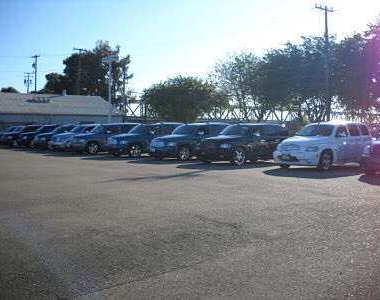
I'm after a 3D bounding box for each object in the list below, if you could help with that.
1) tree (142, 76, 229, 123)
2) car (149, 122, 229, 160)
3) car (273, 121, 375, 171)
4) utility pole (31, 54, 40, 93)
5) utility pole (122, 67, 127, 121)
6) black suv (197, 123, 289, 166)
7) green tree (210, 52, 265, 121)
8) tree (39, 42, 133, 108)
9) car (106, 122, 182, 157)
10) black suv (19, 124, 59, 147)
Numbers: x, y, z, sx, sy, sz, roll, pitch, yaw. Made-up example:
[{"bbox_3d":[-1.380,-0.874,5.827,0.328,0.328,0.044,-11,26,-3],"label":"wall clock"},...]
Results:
[{"bbox_3d":[-0.406,-4.035,43.175,8.300,6.340,7.800,-1,3,0],"label":"tree"},{"bbox_3d":[0.155,-0.449,20.352,1.770,1.620,4.480,3,4,43],"label":"car"},{"bbox_3d":[4.960,-0.236,16.072,4.480,1.630,1.780,-3,4,-40],"label":"car"},{"bbox_3d":[-23.205,-8.253,66.654,0.600,12.360,1.500,-2,4,-38],"label":"utility pole"},{"bbox_3d":[-9.299,-6.937,63.279,0.350,10.100,0.350,-1,3,-8],"label":"utility pole"},{"bbox_3d":[2.233,-0.315,17.787,1.770,1.620,4.480,3,4,43],"label":"black suv"},{"bbox_3d":[5.167,-5.423,44.776,6.000,8.950,5.600,0,3,7],"label":"green tree"},{"bbox_3d":[-16.822,-9.849,71.577,14.300,15.010,12.500,-1,3,-13],"label":"tree"},{"bbox_3d":[-2.146,-0.551,22.344,1.770,1.620,4.480,3,4,44],"label":"car"},{"bbox_3d":[-9.902,-1.009,31.089,4.500,1.630,1.780,-3,4,-44],"label":"black suv"}]

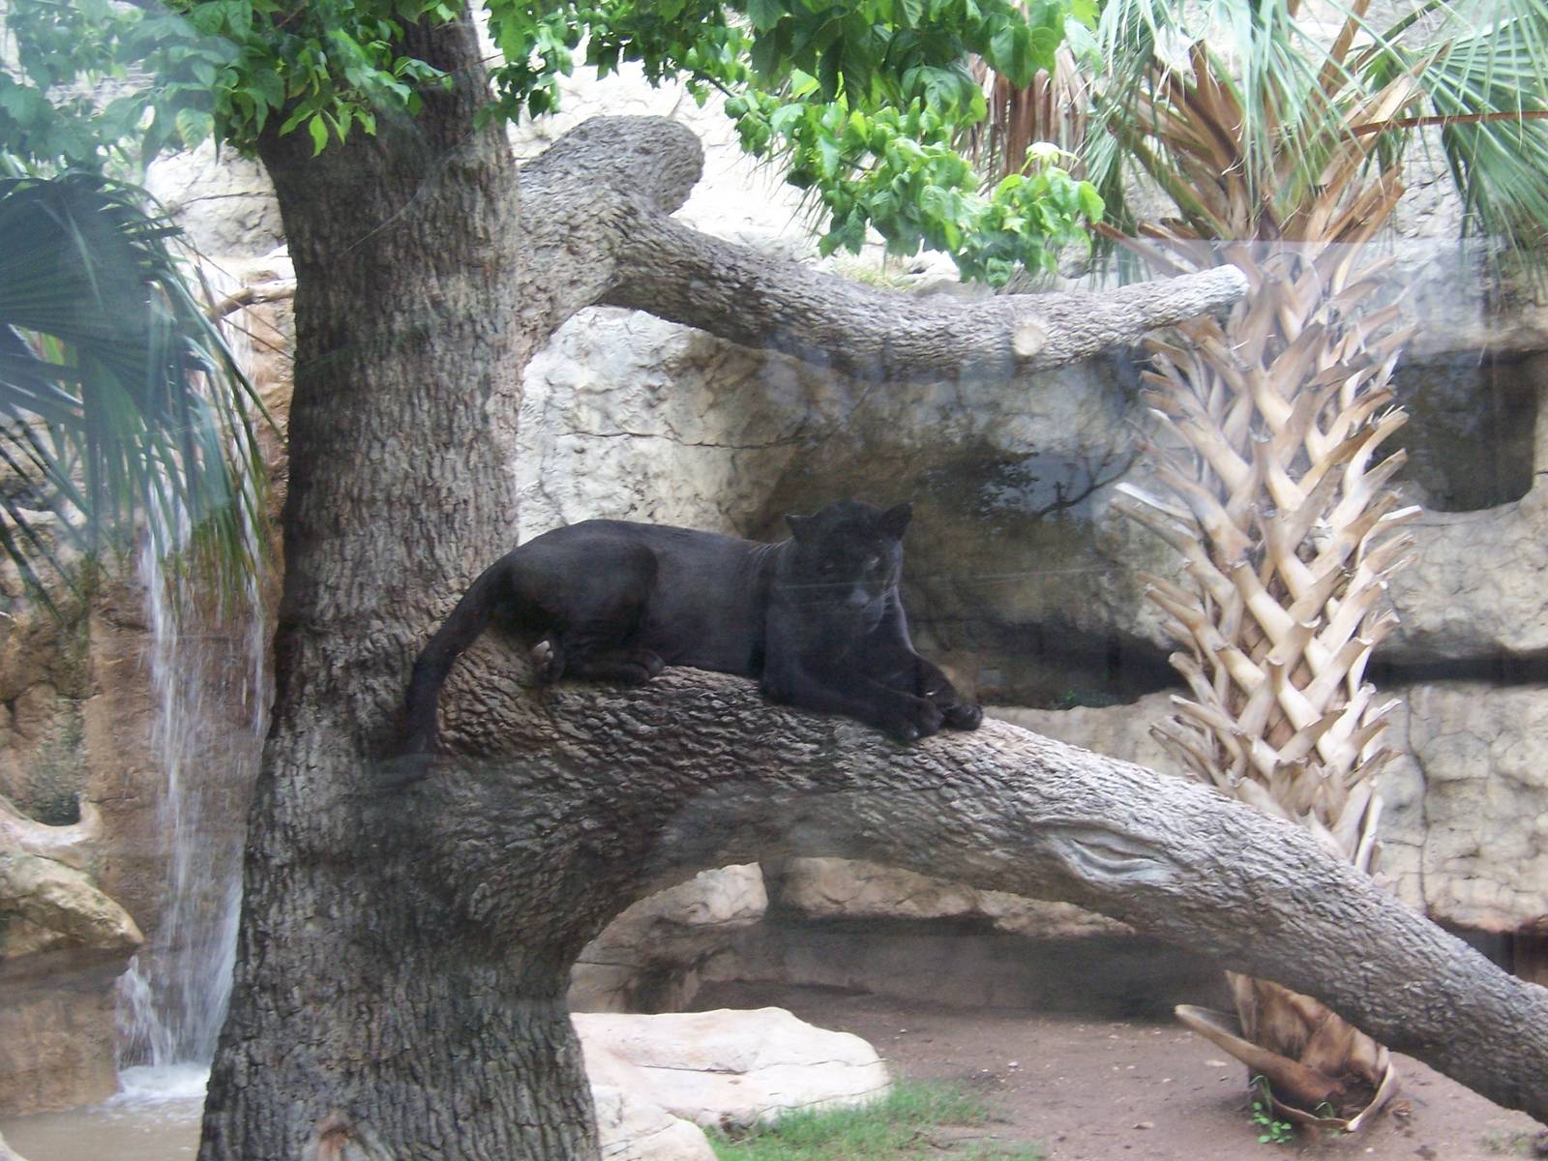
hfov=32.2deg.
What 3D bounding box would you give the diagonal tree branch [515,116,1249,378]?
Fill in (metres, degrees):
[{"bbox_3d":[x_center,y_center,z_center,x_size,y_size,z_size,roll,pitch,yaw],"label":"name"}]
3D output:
[{"bbox_3d":[0.265,-0.807,6.500,1.760,0.610,0.500,0,2,0],"label":"diagonal tree branch"}]

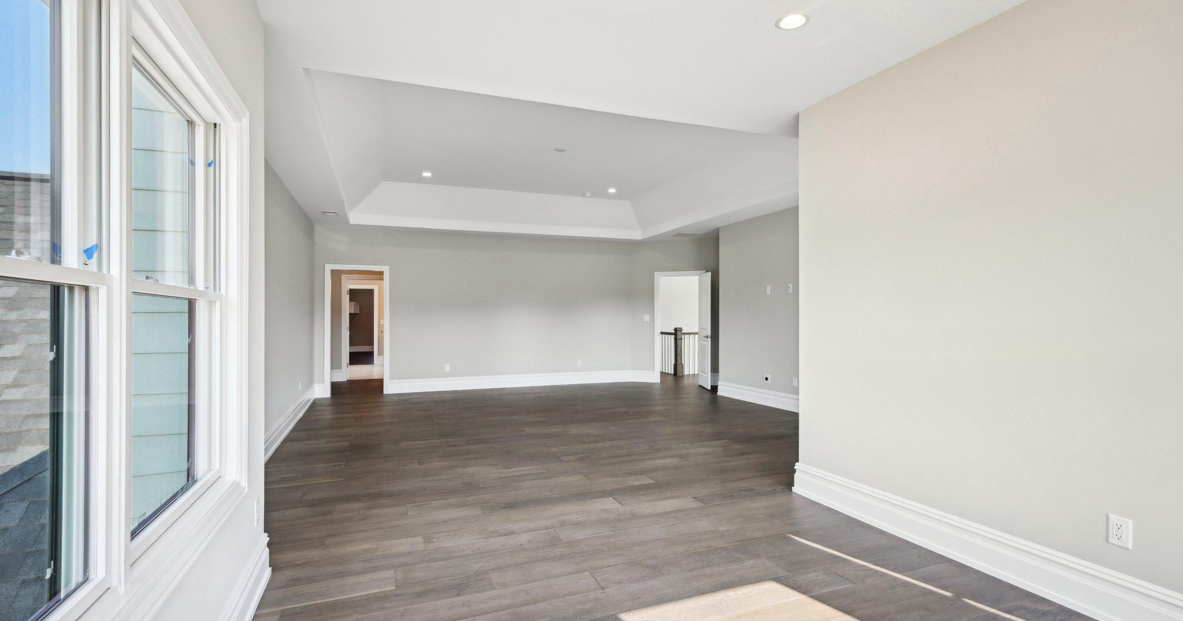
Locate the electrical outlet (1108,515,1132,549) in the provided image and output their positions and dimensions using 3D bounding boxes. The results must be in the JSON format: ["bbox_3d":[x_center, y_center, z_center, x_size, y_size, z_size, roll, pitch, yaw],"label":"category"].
[{"bbox_3d":[2.144,0.899,2.135,0.010,0.117,0.073,0,-1,-22],"label":"electrical outlet"}]

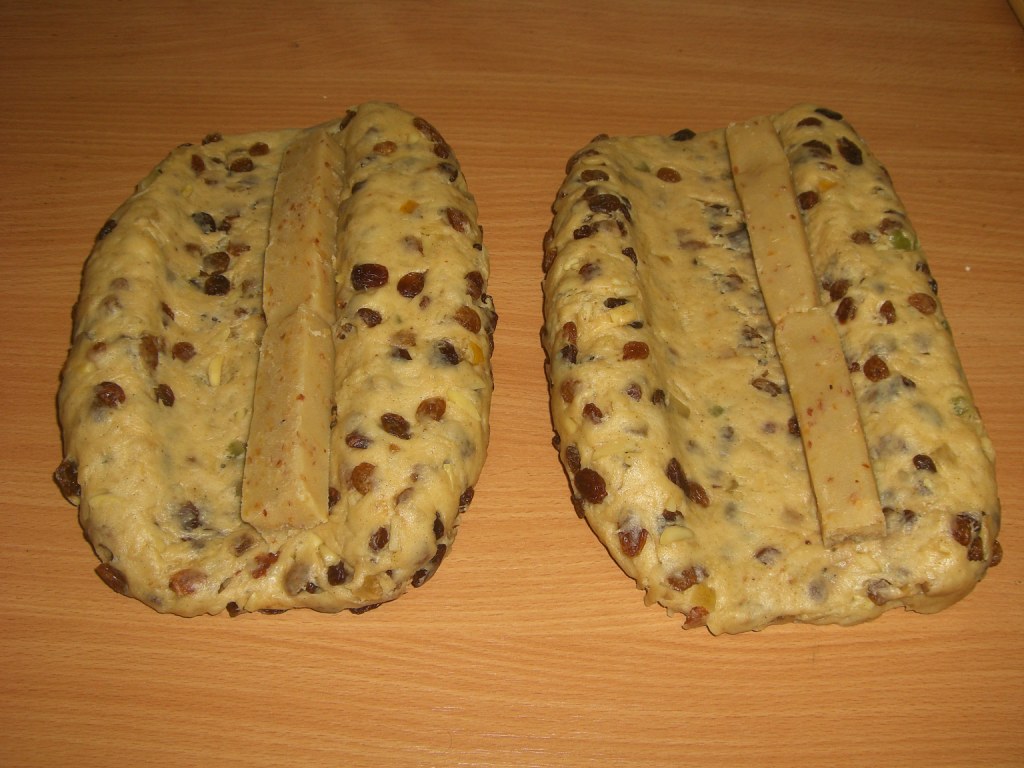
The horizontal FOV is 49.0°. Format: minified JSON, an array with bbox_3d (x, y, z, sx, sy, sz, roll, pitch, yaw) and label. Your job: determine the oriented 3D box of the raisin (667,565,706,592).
[{"bbox_3d":[0.070,0.078,0.453,0.016,0.009,0.011,-10,54,-7],"label":"raisin"}]

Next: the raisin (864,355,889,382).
[{"bbox_3d":[0.146,-0.006,0.450,0.010,0.007,0.012,1,52,1],"label":"raisin"}]

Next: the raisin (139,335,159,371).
[{"bbox_3d":[-0.183,-0.015,0.567,0.008,0.006,0.020,-7,55,-20],"label":"raisin"}]

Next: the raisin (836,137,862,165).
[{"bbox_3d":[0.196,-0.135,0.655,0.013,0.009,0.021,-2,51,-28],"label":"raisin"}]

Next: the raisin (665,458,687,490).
[{"bbox_3d":[0.063,0.035,0.431,0.007,0.007,0.013,-15,53,-11],"label":"raisin"}]

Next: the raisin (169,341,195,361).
[{"bbox_3d":[-0.153,-0.015,0.521,0.011,0.008,0.009,0,53,0],"label":"raisin"}]

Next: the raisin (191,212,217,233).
[{"bbox_3d":[-0.160,-0.083,0.584,0.015,0.006,0.009,36,62,23],"label":"raisin"}]

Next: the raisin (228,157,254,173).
[{"bbox_3d":[-0.154,-0.125,0.641,0.015,0.008,0.009,-14,56,-10],"label":"raisin"}]

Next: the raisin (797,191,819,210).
[{"bbox_3d":[0.160,-0.099,0.608,0.014,0.009,0.009,-33,61,-21],"label":"raisin"}]

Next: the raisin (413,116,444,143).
[{"bbox_3d":[-0.045,-0.136,0.601,0.018,0.009,0.010,36,61,24],"label":"raisin"}]

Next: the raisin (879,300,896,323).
[{"bbox_3d":[0.187,-0.036,0.561,0.008,0.008,0.014,0,55,0],"label":"raisin"}]

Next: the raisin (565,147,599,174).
[{"bbox_3d":[0.040,-0.127,0.640,0.022,0.009,0.009,-37,63,-23],"label":"raisin"}]

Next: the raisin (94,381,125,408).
[{"bbox_3d":[-0.194,0.006,0.545,0.017,0.009,0.011,15,59,28],"label":"raisin"}]

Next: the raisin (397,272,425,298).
[{"bbox_3d":[-0.048,-0.047,0.530,0.013,0.009,0.013,-20,56,-15],"label":"raisin"}]

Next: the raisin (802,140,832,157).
[{"bbox_3d":[0.161,-0.123,0.594,0.015,0.007,0.010,21,42,25],"label":"raisin"}]

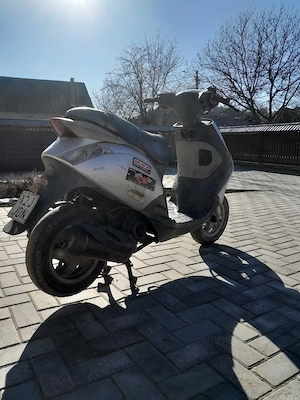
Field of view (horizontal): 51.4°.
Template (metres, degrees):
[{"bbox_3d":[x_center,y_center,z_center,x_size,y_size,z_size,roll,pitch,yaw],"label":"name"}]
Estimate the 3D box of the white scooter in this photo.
[{"bbox_3d":[0.003,-0.134,1.799,0.680,1.070,1.700,10,13,40],"label":"white scooter"}]

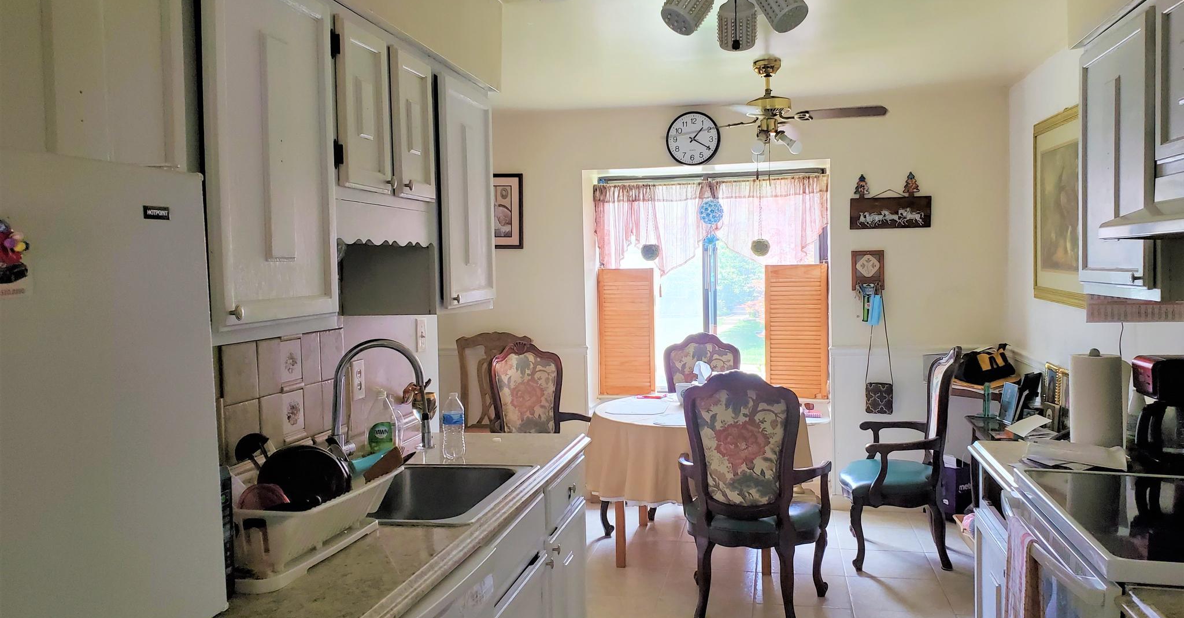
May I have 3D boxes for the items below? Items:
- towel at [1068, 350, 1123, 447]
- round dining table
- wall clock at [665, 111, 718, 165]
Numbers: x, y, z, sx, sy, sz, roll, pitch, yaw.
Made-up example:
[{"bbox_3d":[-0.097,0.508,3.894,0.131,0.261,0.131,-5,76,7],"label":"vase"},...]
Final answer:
[{"bbox_3d":[1.393,0.269,2.460,0.145,0.295,0.145,-1,3,12],"label":"towel"},{"bbox_3d":[0.570,0.878,4.581,1.170,0.745,1.170,-1,3,0],"label":"round dining table"},{"bbox_3d":[0.617,-1.037,5.416,0.325,0.325,0.045,-1,3,12],"label":"wall clock"}]

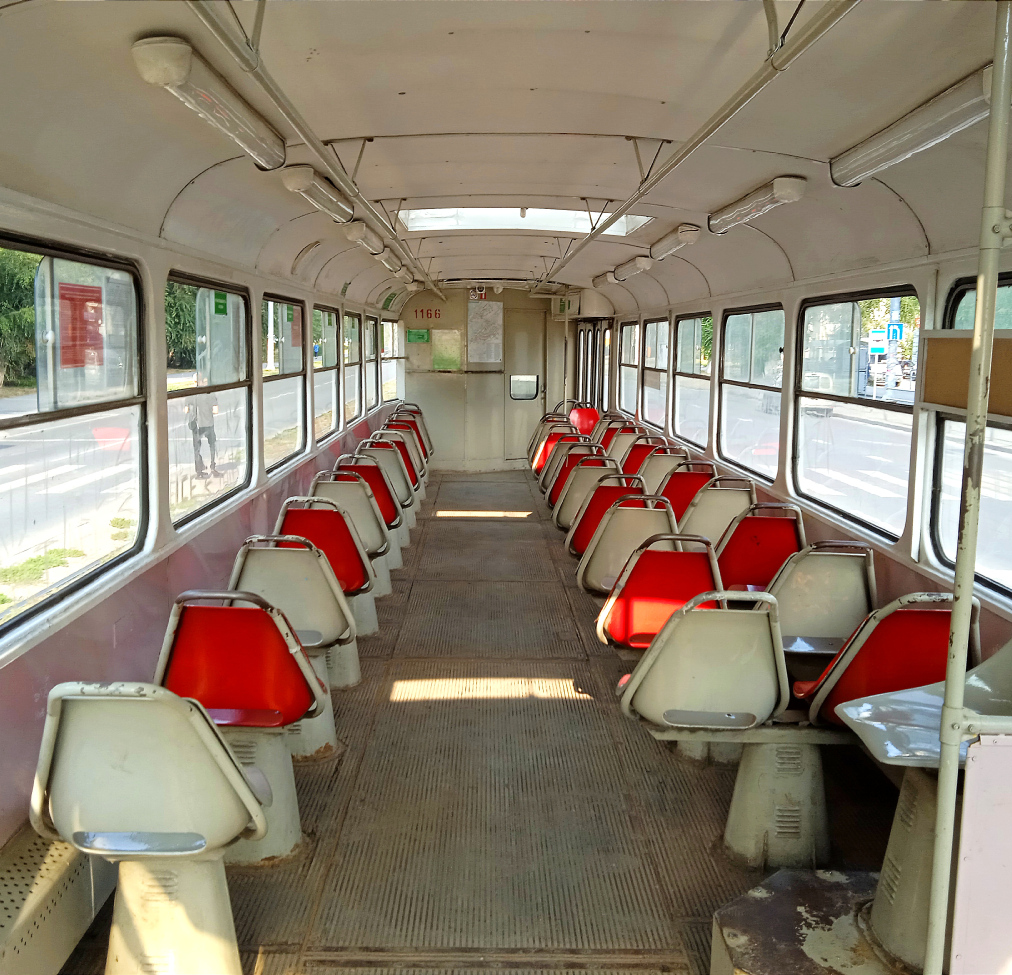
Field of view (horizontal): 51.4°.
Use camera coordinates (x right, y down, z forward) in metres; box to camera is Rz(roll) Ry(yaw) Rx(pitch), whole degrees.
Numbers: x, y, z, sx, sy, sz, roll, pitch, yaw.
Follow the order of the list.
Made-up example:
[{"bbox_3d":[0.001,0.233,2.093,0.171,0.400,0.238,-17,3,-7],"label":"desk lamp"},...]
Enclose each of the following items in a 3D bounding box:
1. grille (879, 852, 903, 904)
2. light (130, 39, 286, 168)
[{"bbox_3d":[0.845,0.862,2.310,0.012,0.077,0.064,8,8,-7],"label":"grille"},{"bbox_3d":[-0.684,-0.893,2.567,0.110,0.083,1.140,-11,8,0],"label":"light"}]

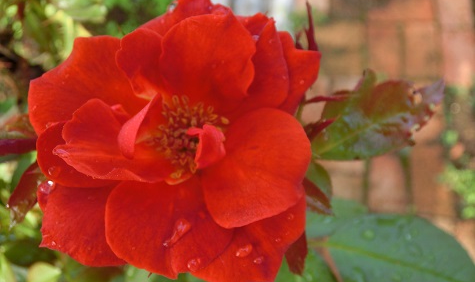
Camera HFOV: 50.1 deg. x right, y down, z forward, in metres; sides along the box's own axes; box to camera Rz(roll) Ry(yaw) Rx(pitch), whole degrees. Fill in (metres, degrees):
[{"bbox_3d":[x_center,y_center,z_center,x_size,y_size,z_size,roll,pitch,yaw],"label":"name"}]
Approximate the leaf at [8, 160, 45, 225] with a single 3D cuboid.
[{"bbox_3d":[-0.065,0.016,0.157,0.010,0.007,0.023,19,70,14],"label":"leaf"}]

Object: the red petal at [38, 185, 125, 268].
[{"bbox_3d":[-0.048,0.026,0.163,0.026,0.011,0.027,0,78,-6],"label":"red petal"}]

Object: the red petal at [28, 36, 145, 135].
[{"bbox_3d":[-0.047,-0.017,0.160,0.034,0.030,0.013,0,12,-15],"label":"red petal"}]

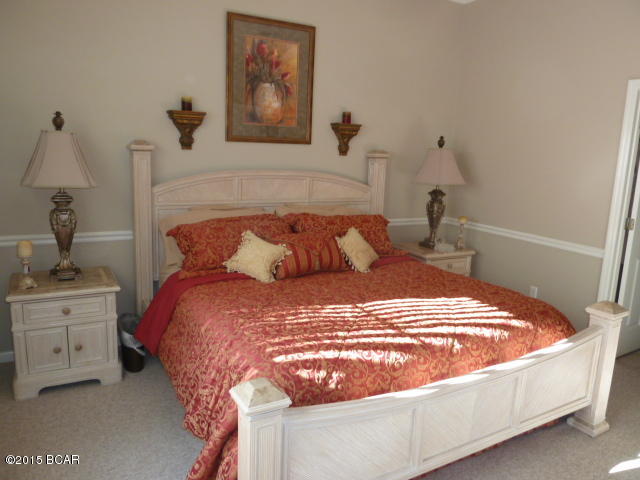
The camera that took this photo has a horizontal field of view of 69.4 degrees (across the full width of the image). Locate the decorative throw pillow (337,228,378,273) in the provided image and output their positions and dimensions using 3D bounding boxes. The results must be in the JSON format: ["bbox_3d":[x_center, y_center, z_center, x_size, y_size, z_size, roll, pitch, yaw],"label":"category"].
[{"bbox_3d":[0.275,0.061,3.237,0.300,0.120,0.300,48,27,5],"label":"decorative throw pillow"}]

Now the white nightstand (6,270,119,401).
[{"bbox_3d":[-1.600,0.552,2.933,0.587,0.605,0.551,-4,12,-29],"label":"white nightstand"}]

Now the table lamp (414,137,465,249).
[{"bbox_3d":[1.097,-0.442,4.346,0.399,1.032,0.362,-4,12,-29],"label":"table lamp"}]

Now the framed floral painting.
[{"bbox_3d":[-0.375,-1.224,3.611,0.729,0.916,0.035,-4,12,-29],"label":"framed floral painting"}]

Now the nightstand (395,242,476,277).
[{"bbox_3d":[1.085,0.396,4.604,0.610,0.625,0.540,-4,12,-29],"label":"nightstand"}]

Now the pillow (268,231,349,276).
[{"bbox_3d":[-0.104,0.102,3.358,0.600,0.340,0.160,-4,-26,-29],"label":"pillow"}]

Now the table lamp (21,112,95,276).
[{"bbox_3d":[-1.592,-0.260,2.847,0.399,1.024,0.362,-4,12,-29],"label":"table lamp"}]

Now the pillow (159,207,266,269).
[{"bbox_3d":[-0.773,-0.034,3.536,0.850,0.450,0.180,-4,-10,-29],"label":"pillow"}]

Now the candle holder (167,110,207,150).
[{"bbox_3d":[-0.954,-0.777,3.318,0.258,0.261,0.109,-4,12,-29],"label":"candle holder"}]

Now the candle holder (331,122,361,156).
[{"bbox_3d":[0.237,-0.899,4.179,0.260,0.280,0.110,-4,12,-29],"label":"candle holder"}]

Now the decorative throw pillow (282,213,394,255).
[{"bbox_3d":[0.184,-0.030,3.861,0.980,0.460,0.180,-4,-21,-29],"label":"decorative throw pillow"}]

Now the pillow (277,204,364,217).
[{"bbox_3d":[0.051,-0.089,4.015,0.860,0.450,0.180,-4,-10,-29],"label":"pillow"}]

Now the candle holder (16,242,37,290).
[{"bbox_3d":[-1.781,0.152,2.821,0.110,0.268,0.110,-4,12,-29],"label":"candle holder"}]

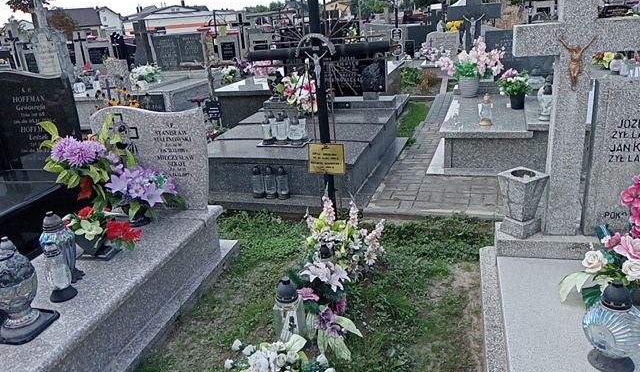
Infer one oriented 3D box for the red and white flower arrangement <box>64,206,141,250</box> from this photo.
[{"bbox_3d":[-1.050,0.210,2.500,0.340,0.230,0.270,-2,18,6],"label":"red and white flower arrangement"}]

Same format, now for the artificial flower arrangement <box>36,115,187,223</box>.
[{"bbox_3d":[-1.138,-0.102,2.840,0.740,0.520,0.420,-1,18,8],"label":"artificial flower arrangement"}]

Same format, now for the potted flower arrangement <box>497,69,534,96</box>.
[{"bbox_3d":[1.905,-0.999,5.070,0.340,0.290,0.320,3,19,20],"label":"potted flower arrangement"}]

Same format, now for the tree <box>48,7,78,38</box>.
[{"bbox_3d":[-15.917,-9.859,32.000,1.750,2.400,1.700,1,19,16],"label":"tree"}]

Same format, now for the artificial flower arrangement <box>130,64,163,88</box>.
[{"bbox_3d":[-2.882,-1.836,8.600,0.500,0.360,0.420,1,19,16],"label":"artificial flower arrangement"}]

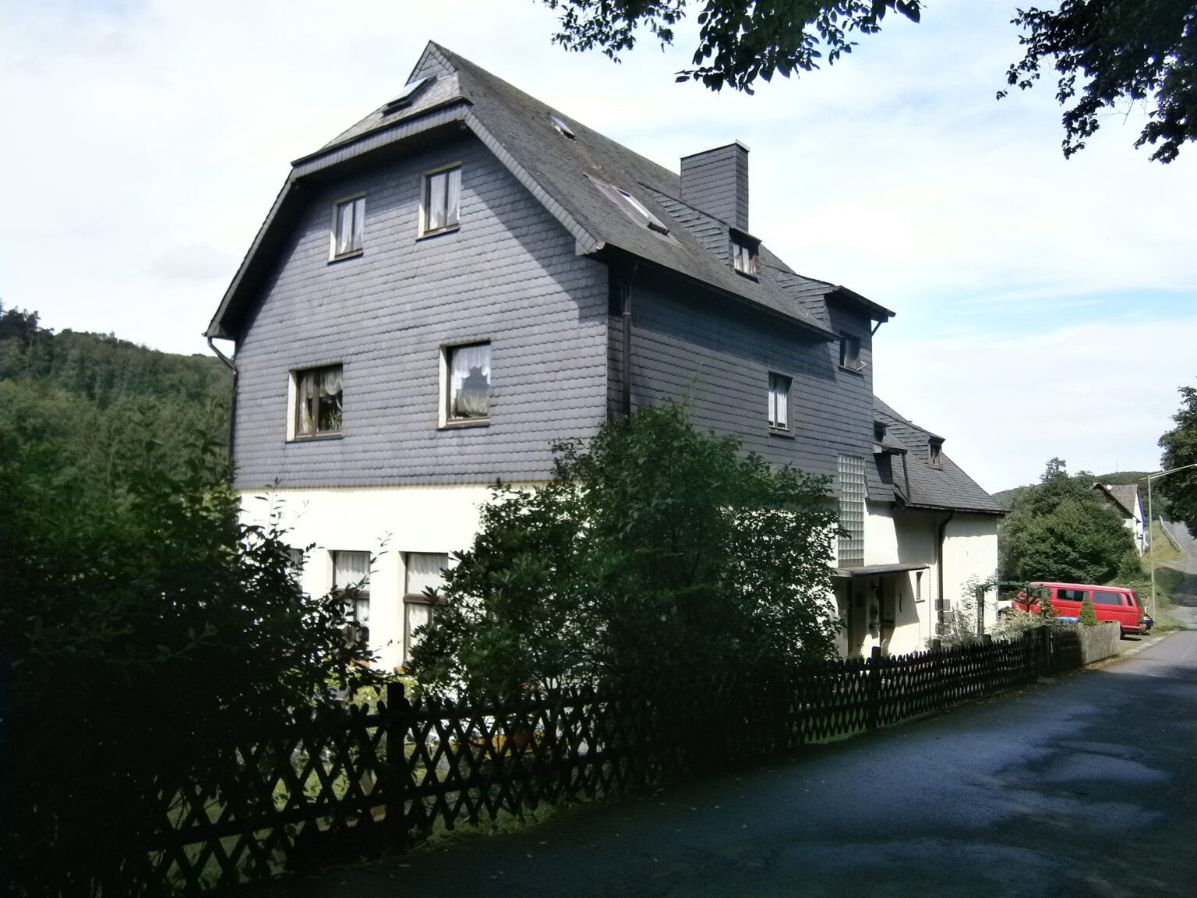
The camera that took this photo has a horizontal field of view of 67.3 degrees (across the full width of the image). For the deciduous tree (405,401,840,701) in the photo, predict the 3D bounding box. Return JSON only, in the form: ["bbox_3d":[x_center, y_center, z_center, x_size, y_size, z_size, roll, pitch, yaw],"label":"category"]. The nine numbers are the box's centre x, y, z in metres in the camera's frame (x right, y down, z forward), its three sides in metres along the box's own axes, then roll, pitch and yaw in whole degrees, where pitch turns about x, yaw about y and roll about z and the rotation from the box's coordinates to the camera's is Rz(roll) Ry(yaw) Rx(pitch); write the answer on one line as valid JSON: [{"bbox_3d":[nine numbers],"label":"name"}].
[{"bbox_3d":[0.252,1.330,8.800,3.900,3.400,3.200,0,-4,0],"label":"deciduous tree"}]

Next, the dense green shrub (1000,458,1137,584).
[{"bbox_3d":[23.333,3.774,45.000,7.300,6.700,6.300,-2,-4,27],"label":"dense green shrub"}]

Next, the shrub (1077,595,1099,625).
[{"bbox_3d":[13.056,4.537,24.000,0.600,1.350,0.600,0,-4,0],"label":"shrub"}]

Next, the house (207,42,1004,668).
[{"bbox_3d":[2.851,-1.064,23.278,10.250,11.800,21.650,-3,-5,38],"label":"house"}]

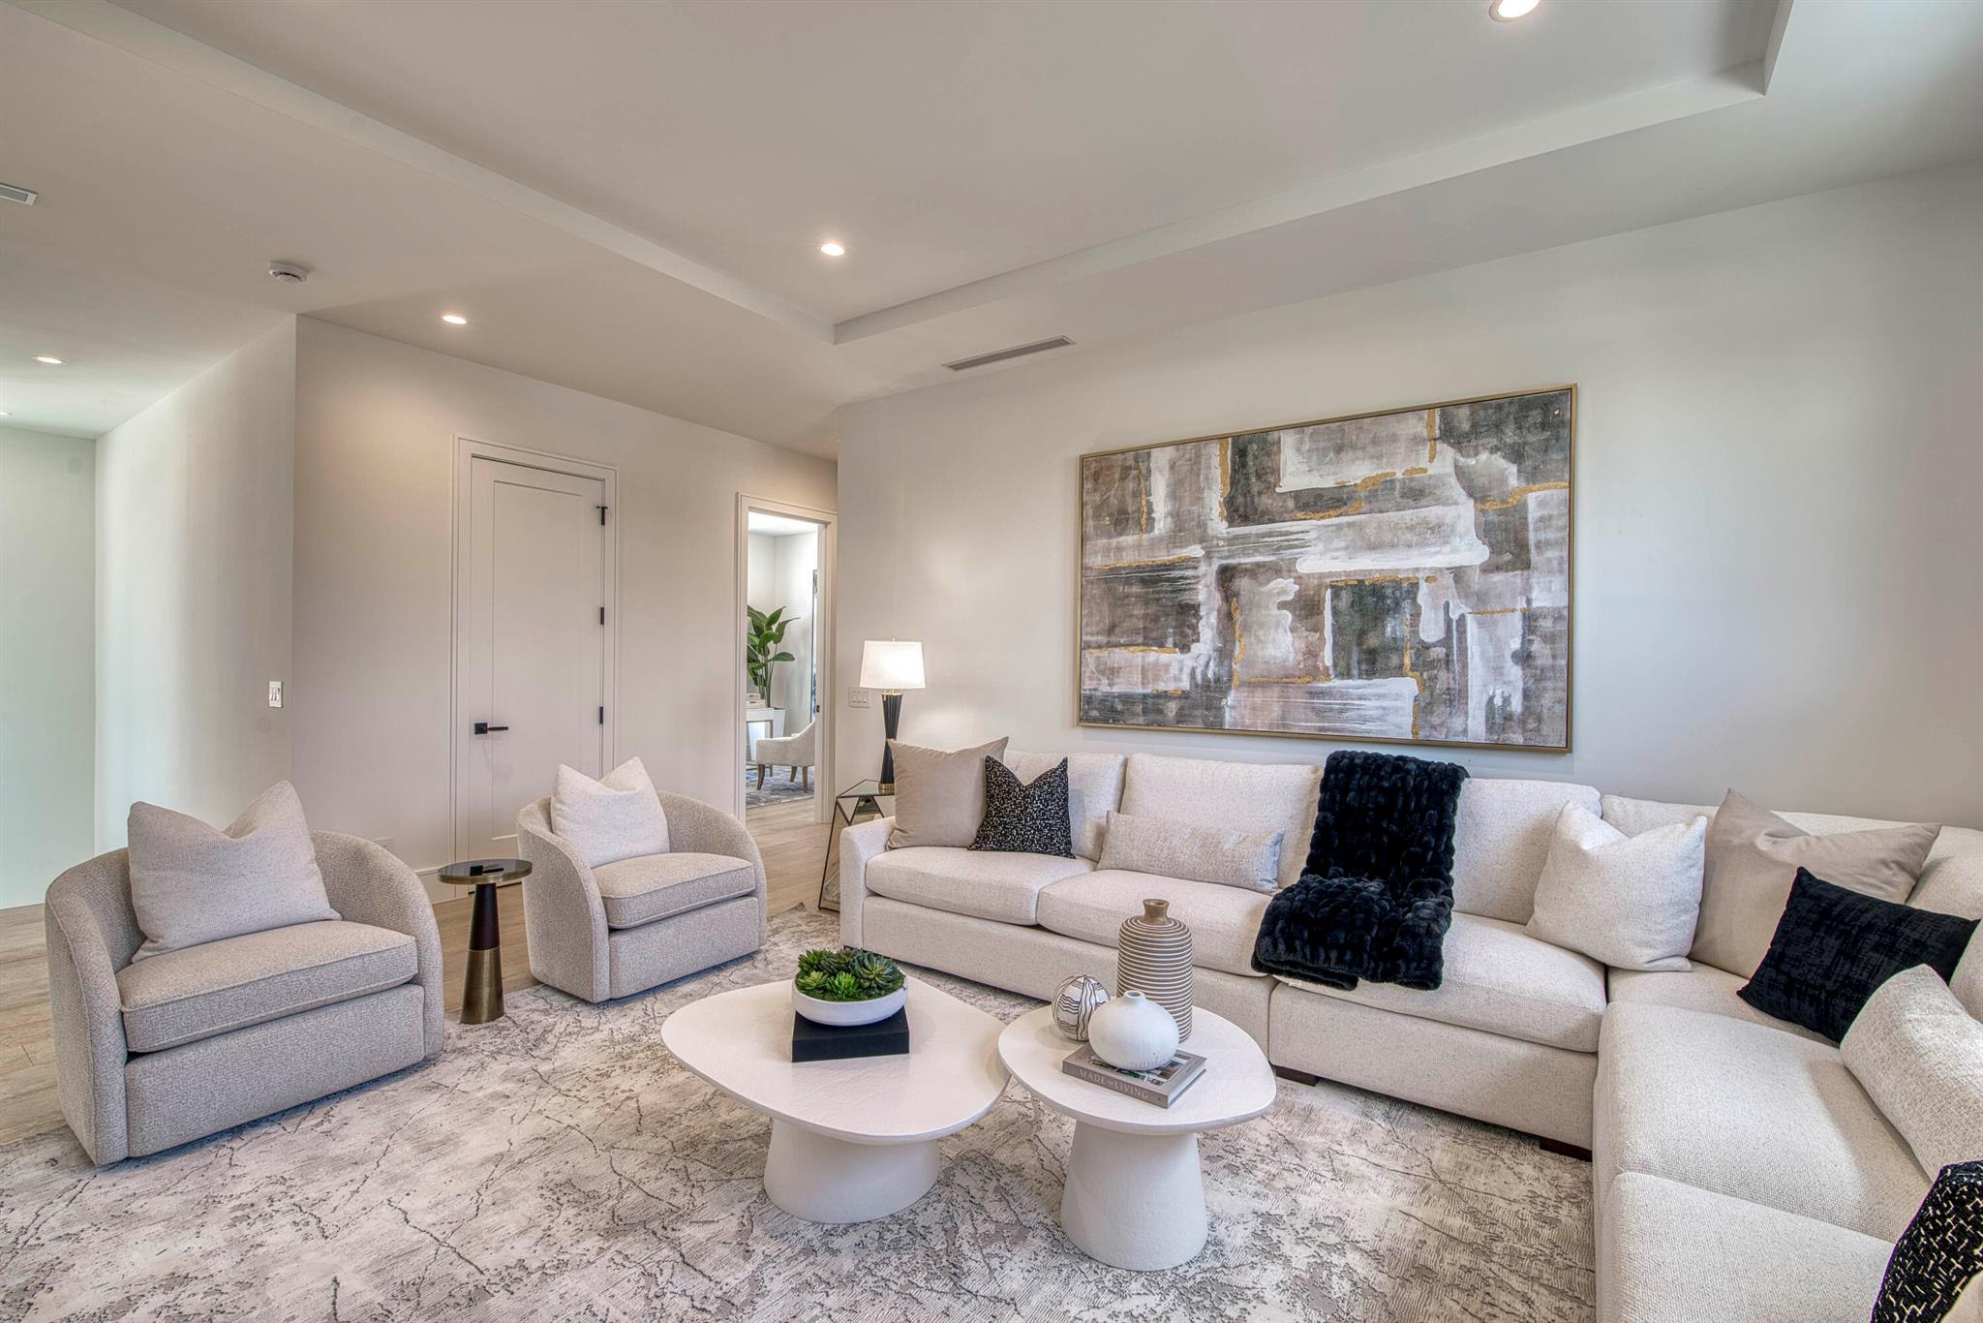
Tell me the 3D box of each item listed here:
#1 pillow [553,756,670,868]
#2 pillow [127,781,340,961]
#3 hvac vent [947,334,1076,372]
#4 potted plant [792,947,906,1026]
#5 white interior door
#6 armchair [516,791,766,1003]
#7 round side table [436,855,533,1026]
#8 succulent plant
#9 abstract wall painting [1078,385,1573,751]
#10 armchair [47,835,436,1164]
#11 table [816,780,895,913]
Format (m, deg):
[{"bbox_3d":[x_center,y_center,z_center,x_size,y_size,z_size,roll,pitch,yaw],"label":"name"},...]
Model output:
[{"bbox_3d":[-1.698,0.655,3.660,0.180,0.460,0.490,-23,-12,31],"label":"pillow"},{"bbox_3d":[-2.456,0.648,2.680,0.180,0.460,0.500,-23,-12,31],"label":"pillow"},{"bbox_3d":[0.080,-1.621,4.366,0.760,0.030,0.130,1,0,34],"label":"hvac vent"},{"bbox_3d":[-0.384,0.872,2.240,0.310,0.130,0.310,1,0,0],"label":"potted plant"},{"bbox_3d":[-2.699,0.078,4.933,0.050,2.440,0.775,1,0,34],"label":"white interior door"},{"bbox_3d":[-1.640,0.971,3.728,0.870,0.710,0.820,1,0,34],"label":"armchair"},{"bbox_3d":[-1.903,1.052,3.099,0.305,0.550,0.305,1,0,34],"label":"round side table"},{"bbox_3d":[-0.386,0.850,2.240,0.290,0.090,0.290,1,0,0],"label":"succulent plant"},{"bbox_3d":[1.352,-0.362,3.754,2.120,1.400,0.050,1,0,34],"label":"abstract wall painting"},{"bbox_3d":[-2.425,0.969,2.690,0.870,0.710,0.820,1,0,34],"label":"armchair"},{"bbox_3d":[-0.598,1.032,4.585,0.560,0.600,0.560,1,0,34],"label":"table"}]

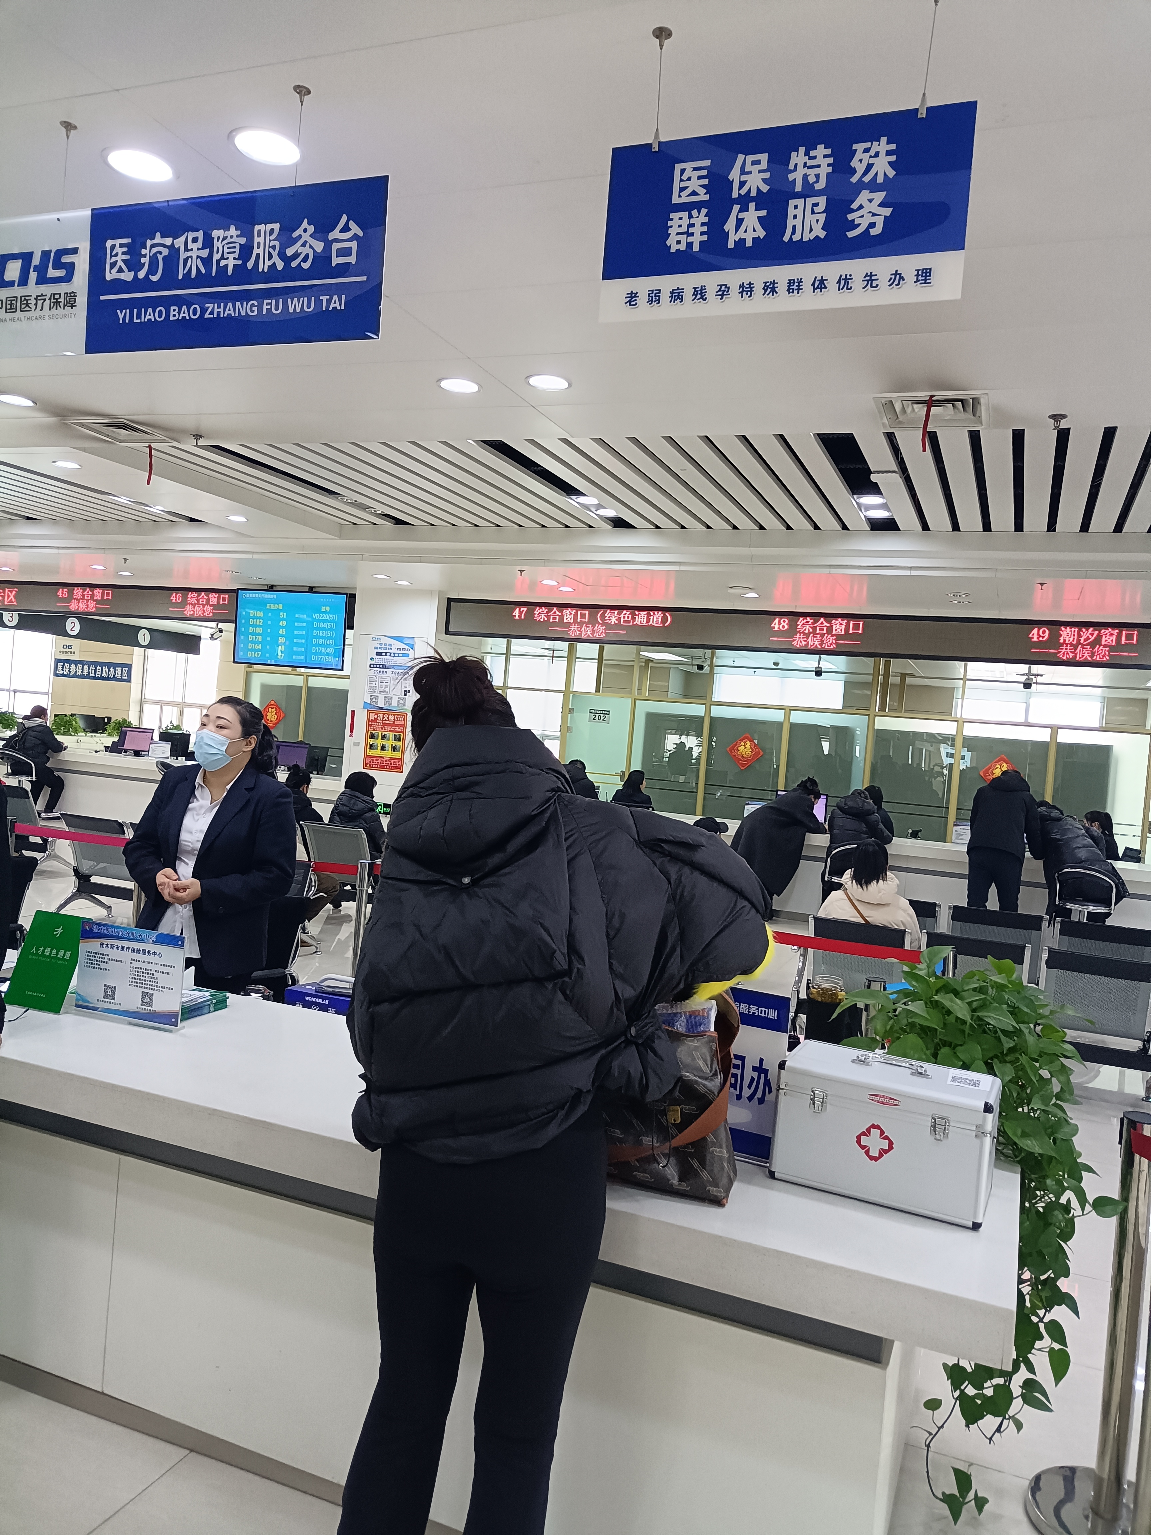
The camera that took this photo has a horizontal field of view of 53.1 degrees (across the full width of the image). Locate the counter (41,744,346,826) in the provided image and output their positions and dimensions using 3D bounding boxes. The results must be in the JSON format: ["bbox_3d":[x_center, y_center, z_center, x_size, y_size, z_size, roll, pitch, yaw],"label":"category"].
[{"bbox_3d":[-4.505,0.479,13.979,4.400,0.880,0.800,5,1,21],"label":"counter"}]

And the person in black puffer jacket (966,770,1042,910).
[{"bbox_3d":[3.609,0.792,9.728,0.560,1.590,0.460,5,1,22],"label":"person in black puffer jacket"}]

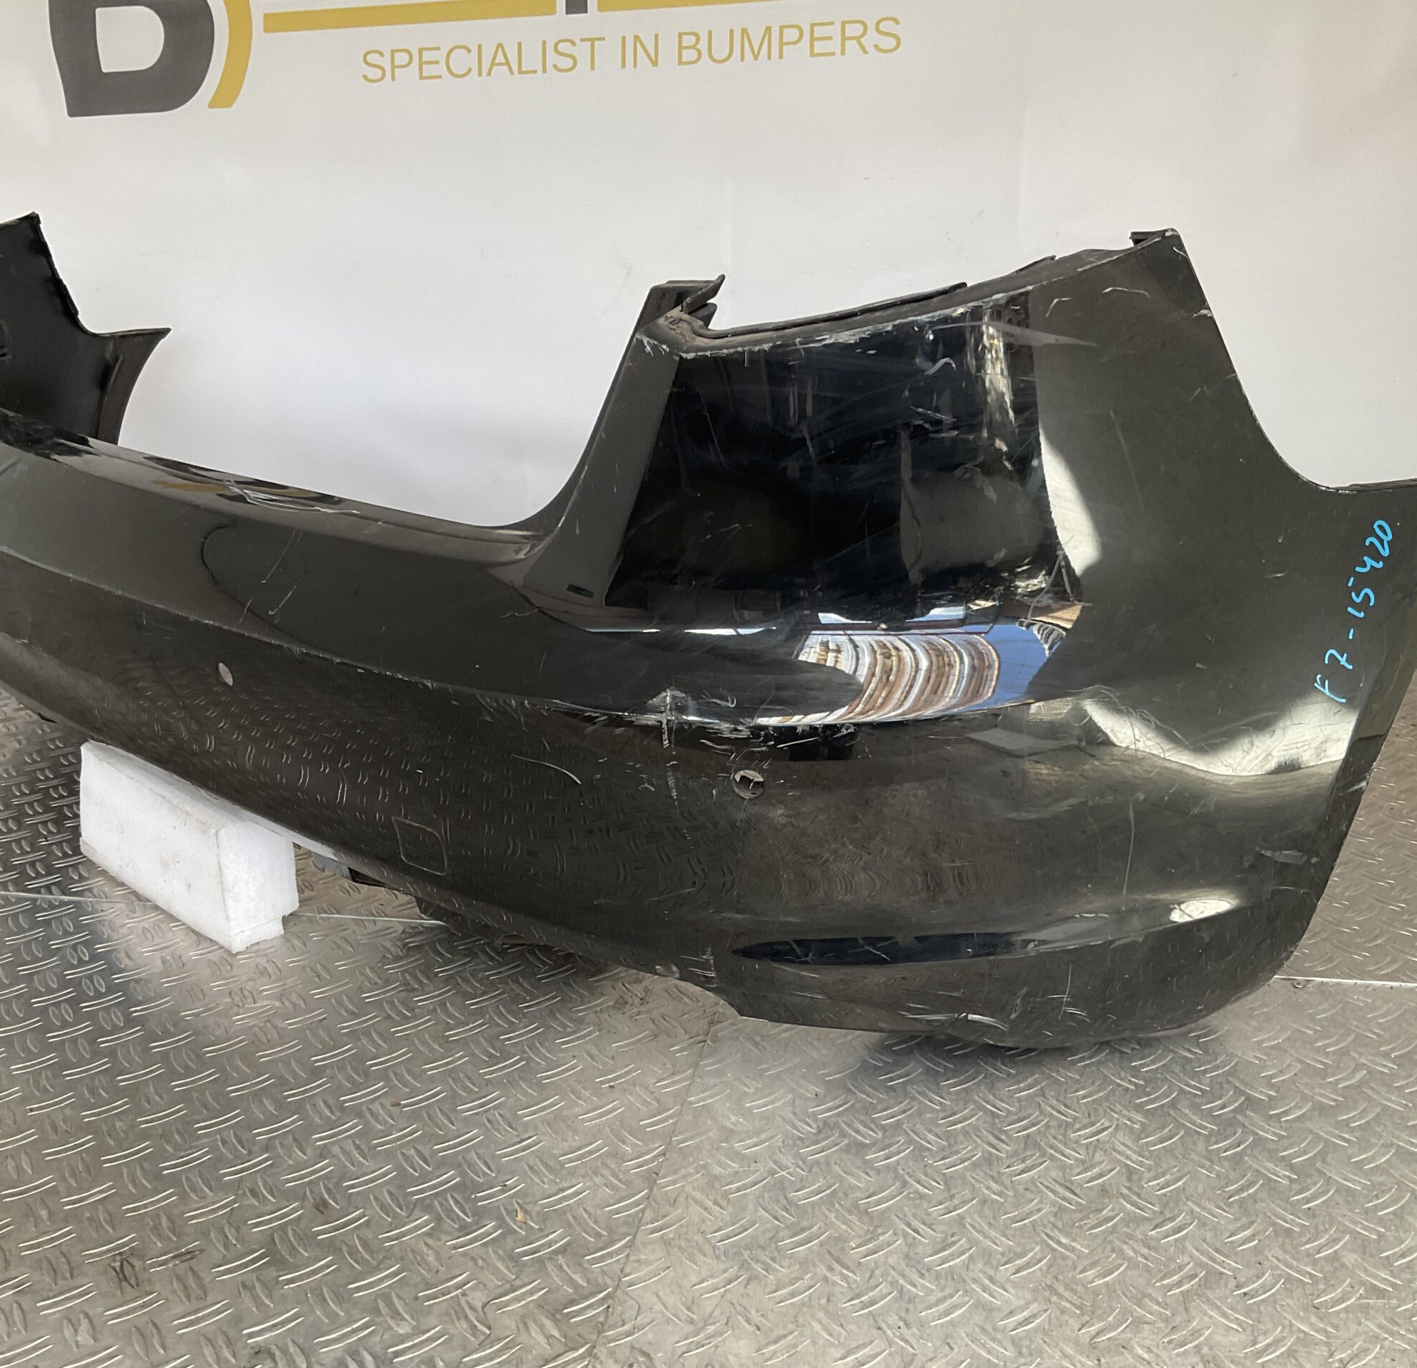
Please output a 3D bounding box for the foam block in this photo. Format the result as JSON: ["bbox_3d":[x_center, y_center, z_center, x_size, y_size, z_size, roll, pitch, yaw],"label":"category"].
[{"bbox_3d":[-0.495,0.137,1.426,0.305,0.114,0.067,16,27,42],"label":"foam block"}]

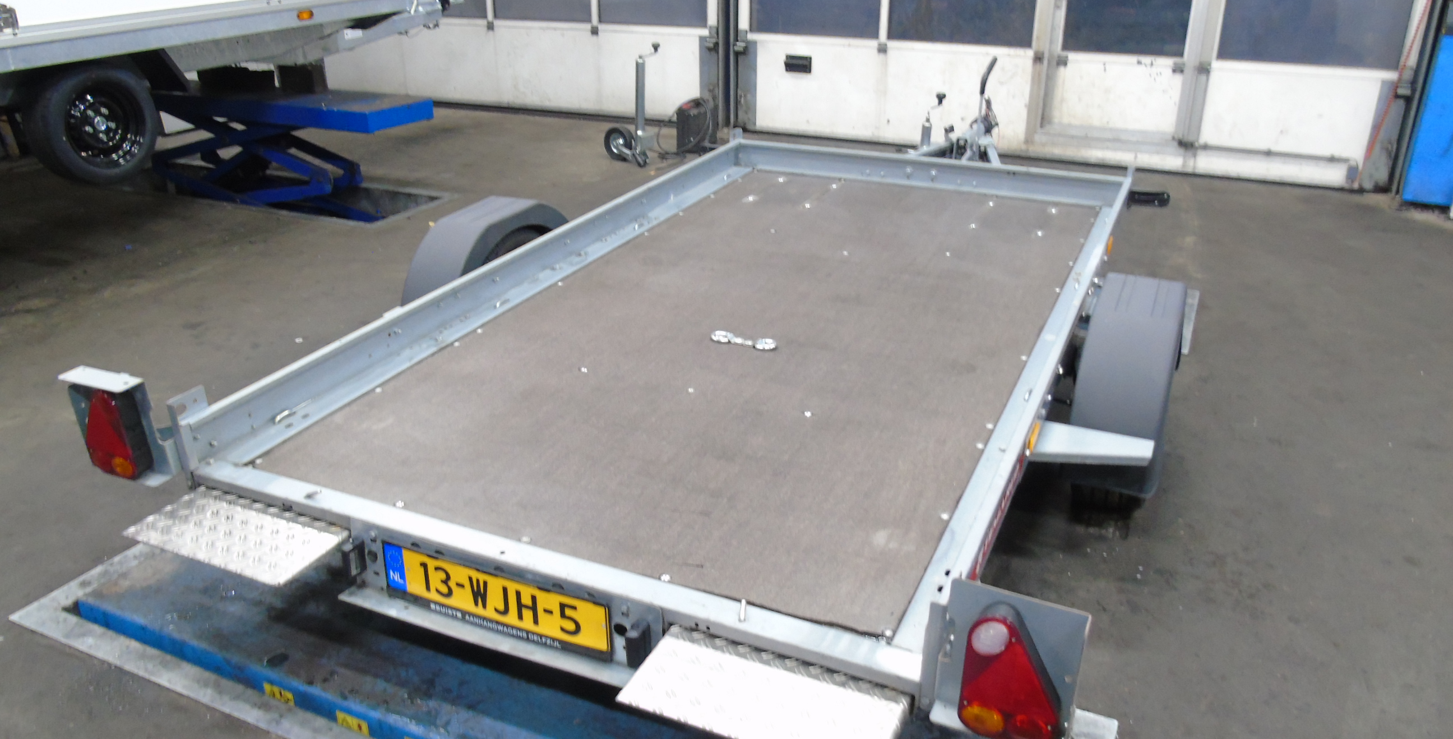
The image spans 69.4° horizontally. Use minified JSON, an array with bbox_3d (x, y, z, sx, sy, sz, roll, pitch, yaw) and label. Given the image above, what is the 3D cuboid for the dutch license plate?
[{"bbox_3d":[-0.452,0.444,2.031,0.525,0.120,0.015,10,27,23],"label":"dutch license plate"}]

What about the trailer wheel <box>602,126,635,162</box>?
[{"bbox_3d":[-0.681,-1.439,6.700,0.220,0.220,0.070,22,32,40],"label":"trailer wheel"}]

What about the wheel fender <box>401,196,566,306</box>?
[{"bbox_3d":[-0.775,-0.246,3.574,0.195,0.610,0.730,10,27,23],"label":"wheel fender"}]

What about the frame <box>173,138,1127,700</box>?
[{"bbox_3d":[0.199,-0.247,3.203,1.690,0.185,2.990,10,27,23],"label":"frame"}]

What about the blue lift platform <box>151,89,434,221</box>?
[{"bbox_3d":[-2.618,-1.352,6.222,1.850,0.550,0.500,11,26,23],"label":"blue lift platform"}]

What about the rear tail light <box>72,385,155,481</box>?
[{"bbox_3d":[-1.335,0.134,2.294,0.150,0.212,0.062,10,27,23],"label":"rear tail light"}]

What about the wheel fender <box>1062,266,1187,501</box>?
[{"bbox_3d":[1.069,0.088,2.789,0.195,0.610,0.730,10,27,23],"label":"wheel fender"}]

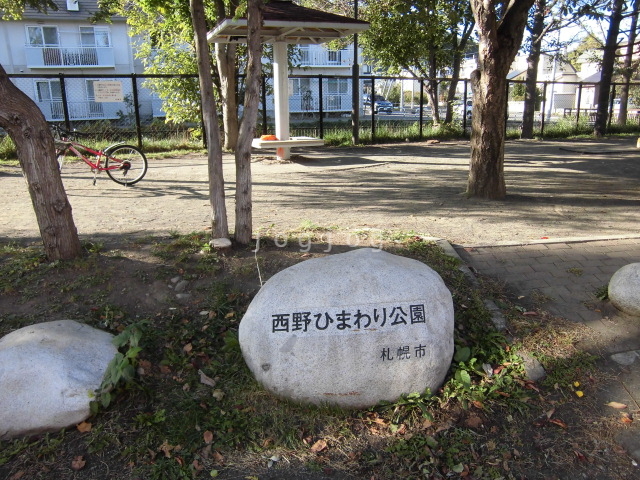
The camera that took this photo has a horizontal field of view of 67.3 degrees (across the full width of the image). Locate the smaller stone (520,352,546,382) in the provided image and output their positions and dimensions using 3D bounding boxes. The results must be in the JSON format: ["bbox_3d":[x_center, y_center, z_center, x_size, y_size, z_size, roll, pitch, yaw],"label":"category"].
[{"bbox_3d":[1.152,0.688,2.593,0.110,0.090,0.160,-3,15,-7],"label":"smaller stone"}]

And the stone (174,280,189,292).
[{"bbox_3d":[-0.988,0.333,3.437,0.090,0.050,0.085,0,16,0],"label":"stone"}]

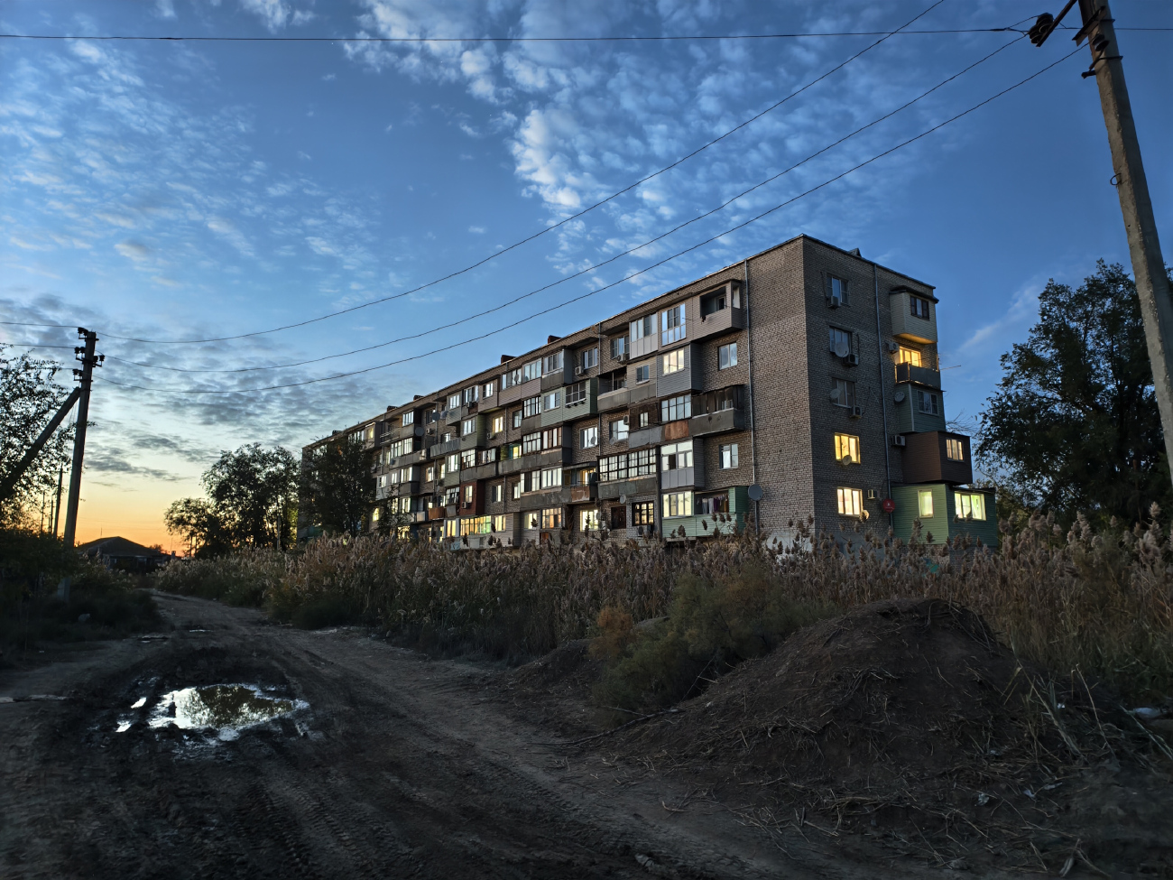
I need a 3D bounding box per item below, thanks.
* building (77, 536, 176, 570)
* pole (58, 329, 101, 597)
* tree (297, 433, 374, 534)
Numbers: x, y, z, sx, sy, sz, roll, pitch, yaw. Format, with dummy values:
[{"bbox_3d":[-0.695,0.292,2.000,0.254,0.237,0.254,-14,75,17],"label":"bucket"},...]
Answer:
[{"bbox_3d":[-60.018,15.301,99.842,10.500,5.600,11.500,8,-13,-38],"label":"building"},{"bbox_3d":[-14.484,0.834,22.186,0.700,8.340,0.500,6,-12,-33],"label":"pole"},{"bbox_3d":[-21.905,5.942,67.991,6.200,12.500,6.200,3,-10,-18],"label":"tree"}]

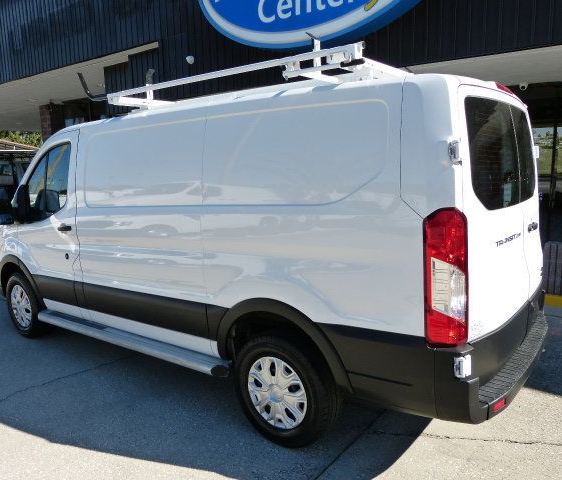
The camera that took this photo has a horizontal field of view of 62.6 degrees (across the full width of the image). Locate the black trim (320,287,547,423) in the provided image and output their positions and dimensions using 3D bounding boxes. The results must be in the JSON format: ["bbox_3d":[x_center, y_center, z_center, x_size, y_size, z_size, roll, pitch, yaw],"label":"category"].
[{"bbox_3d":[1.158,0.493,2.977,0.857,0.449,2.040,3,10,38],"label":"black trim"}]

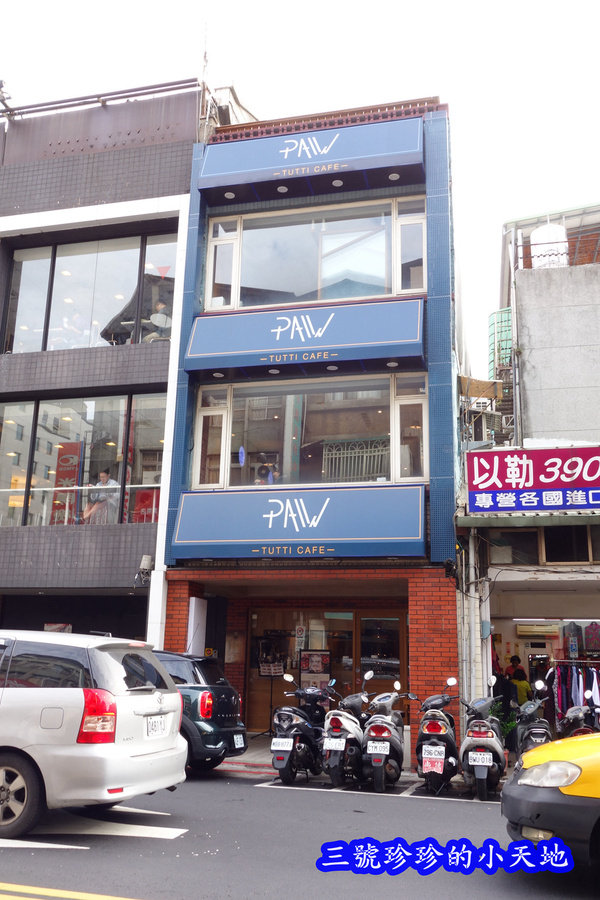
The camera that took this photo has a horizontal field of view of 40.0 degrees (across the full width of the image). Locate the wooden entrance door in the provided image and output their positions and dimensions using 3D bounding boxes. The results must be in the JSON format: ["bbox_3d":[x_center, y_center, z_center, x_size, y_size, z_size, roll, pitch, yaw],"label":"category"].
[{"bbox_3d":[1.499,4.167,15.434,0.990,2.270,0.100,-2,-14,14],"label":"wooden entrance door"}]

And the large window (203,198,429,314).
[{"bbox_3d":[0.225,-3.362,14.192,3.900,1.810,0.140,-2,-14,14],"label":"large window"}]

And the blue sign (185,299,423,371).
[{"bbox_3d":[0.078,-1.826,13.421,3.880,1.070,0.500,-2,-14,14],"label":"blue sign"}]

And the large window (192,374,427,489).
[{"bbox_3d":[0.145,-0.287,13.425,3.900,1.810,0.140,-2,-14,14],"label":"large window"}]

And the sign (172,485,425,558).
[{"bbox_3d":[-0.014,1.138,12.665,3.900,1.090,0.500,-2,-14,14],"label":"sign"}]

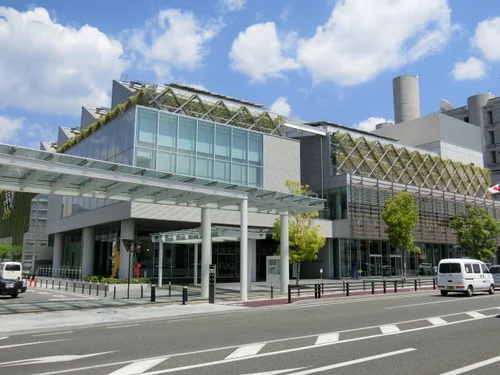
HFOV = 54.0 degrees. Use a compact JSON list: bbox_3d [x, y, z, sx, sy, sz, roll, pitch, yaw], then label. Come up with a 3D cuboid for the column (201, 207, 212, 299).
[{"bbox_3d":[-1.993,2.974,22.746,0.440,4.150,0.440,0,-9,0],"label":"column"}]

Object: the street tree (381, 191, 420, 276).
[{"bbox_3d":[14.971,4.634,48.424,3.800,8.580,3.800,8,-12,-42],"label":"street tree"}]

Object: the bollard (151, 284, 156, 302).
[{"bbox_3d":[-3.957,4.329,20.171,0.170,0.690,0.170,0,-9,0],"label":"bollard"}]

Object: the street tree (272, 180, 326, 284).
[{"bbox_3d":[3.498,3.230,35.259,3.900,7.420,3.900,0,-9,0],"label":"street tree"}]

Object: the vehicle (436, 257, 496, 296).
[{"bbox_3d":[11.208,4.614,25.380,3.400,1.880,1.500,8,-11,-41],"label":"vehicle"}]

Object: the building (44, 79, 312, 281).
[{"bbox_3d":[-7.689,0.759,46.026,17.000,15.500,20.000,7,-11,-38],"label":"building"}]

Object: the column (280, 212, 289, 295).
[{"bbox_3d":[1.849,3.516,26.278,0.420,4.150,0.420,0,-9,0],"label":"column"}]

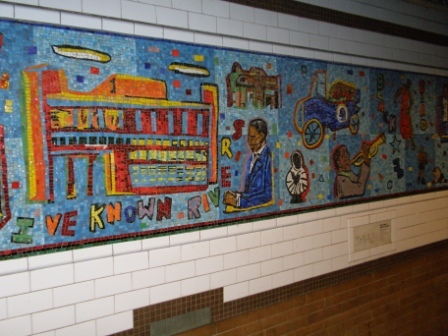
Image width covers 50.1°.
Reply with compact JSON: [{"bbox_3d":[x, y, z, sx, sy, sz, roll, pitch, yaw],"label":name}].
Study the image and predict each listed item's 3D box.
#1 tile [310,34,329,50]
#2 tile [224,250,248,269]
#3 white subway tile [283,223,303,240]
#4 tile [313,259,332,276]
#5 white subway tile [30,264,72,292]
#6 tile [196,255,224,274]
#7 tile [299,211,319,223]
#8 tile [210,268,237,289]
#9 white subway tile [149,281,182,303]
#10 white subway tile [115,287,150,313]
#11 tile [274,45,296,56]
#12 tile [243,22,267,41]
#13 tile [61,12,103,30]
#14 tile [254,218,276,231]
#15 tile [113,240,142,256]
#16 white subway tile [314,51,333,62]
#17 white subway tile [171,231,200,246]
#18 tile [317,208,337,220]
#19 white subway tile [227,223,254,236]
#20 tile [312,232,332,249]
[{"bbox_3d":[0.502,-0.667,2.540,0.150,0.075,0.010,-4,4,-38],"label":"tile"},{"bbox_3d":[0.054,0.421,2.224,0.152,0.076,0.010,-3,4,-38],"label":"tile"},{"bbox_3d":[0.351,0.324,2.450,0.150,0.075,0.010,-4,4,-38],"label":"white subway tile"},{"bbox_3d":[0.537,0.544,2.614,0.152,0.076,0.010,-3,4,-38],"label":"tile"},{"bbox_3d":[-0.611,0.388,1.704,0.152,0.074,0.010,-3,3,-38],"label":"white subway tile"},{"bbox_3d":[-0.067,0.431,2.133,0.152,0.074,0.012,-3,4,-38],"label":"tile"},{"bbox_3d":[0.442,0.264,2.531,0.153,0.050,0.010,-3,3,-38],"label":"tile"},{"bbox_3d":[-0.005,0.503,2.194,0.152,0.075,0.010,-3,3,-38],"label":"tile"},{"bbox_3d":[-0.246,0.518,1.998,0.152,0.074,0.010,-3,3,-38],"label":"white subway tile"},{"bbox_3d":[-0.366,0.524,1.900,0.152,0.074,0.012,-3,4,-38],"label":"white subway tile"},{"bbox_3d":[0.298,-0.591,2.397,0.155,0.044,0.012,-3,3,-38],"label":"tile"},{"bbox_3d":[0.142,-0.643,2.259,0.150,0.075,0.010,-4,4,-38],"label":"tile"},{"bbox_3d":[-0.514,-0.531,1.732,0.152,0.045,0.012,-3,4,-38],"label":"tile"},{"bbox_3d":[0.196,0.277,2.328,0.152,0.045,0.012,-3,4,-38],"label":"tile"},{"bbox_3d":[-0.380,0.313,1.877,0.123,0.050,0.010,-3,3,-38],"label":"tile"},{"bbox_3d":[0.535,-0.607,2.577,0.152,0.051,0.015,-3,4,-38],"label":"white subway tile"},{"bbox_3d":[-0.171,0.300,2.049,0.152,0.043,0.015,-3,4,-38],"label":"white subway tile"},{"bbox_3d":[0.558,0.249,2.623,0.152,0.048,0.015,-3,4,-38],"label":"tile"},{"bbox_3d":[0.074,0.286,2.238,0.154,0.050,0.010,-3,3,-38],"label":"white subway tile"},{"bbox_3d":[0.534,0.392,2.606,0.152,0.076,0.010,-3,4,-38],"label":"tile"}]

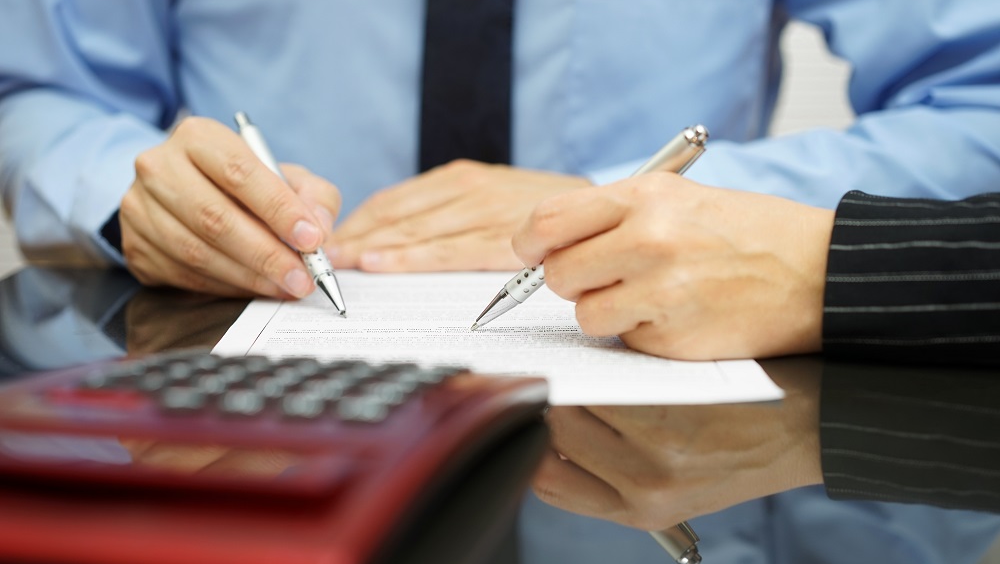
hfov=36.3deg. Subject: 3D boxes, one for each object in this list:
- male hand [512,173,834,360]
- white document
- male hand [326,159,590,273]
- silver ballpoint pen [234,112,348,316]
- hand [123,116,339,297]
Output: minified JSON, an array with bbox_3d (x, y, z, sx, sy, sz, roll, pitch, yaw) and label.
[{"bbox_3d":[0.070,-0.011,0.620,0.132,0.068,0.078,2,10,14],"label":"male hand"},{"bbox_3d":[-0.009,0.015,0.661,0.210,0.003,0.297,0,10,-1],"label":"white document"},{"bbox_3d":[-0.020,-0.038,0.818,0.155,0.053,0.090,-2,10,-9],"label":"male hand"},{"bbox_3d":[-0.097,-0.033,0.705,0.011,0.013,0.135,-7,50,-33],"label":"silver ballpoint pen"},{"bbox_3d":[-0.136,-0.038,0.751,0.085,0.078,0.140,-7,12,-33],"label":"hand"}]

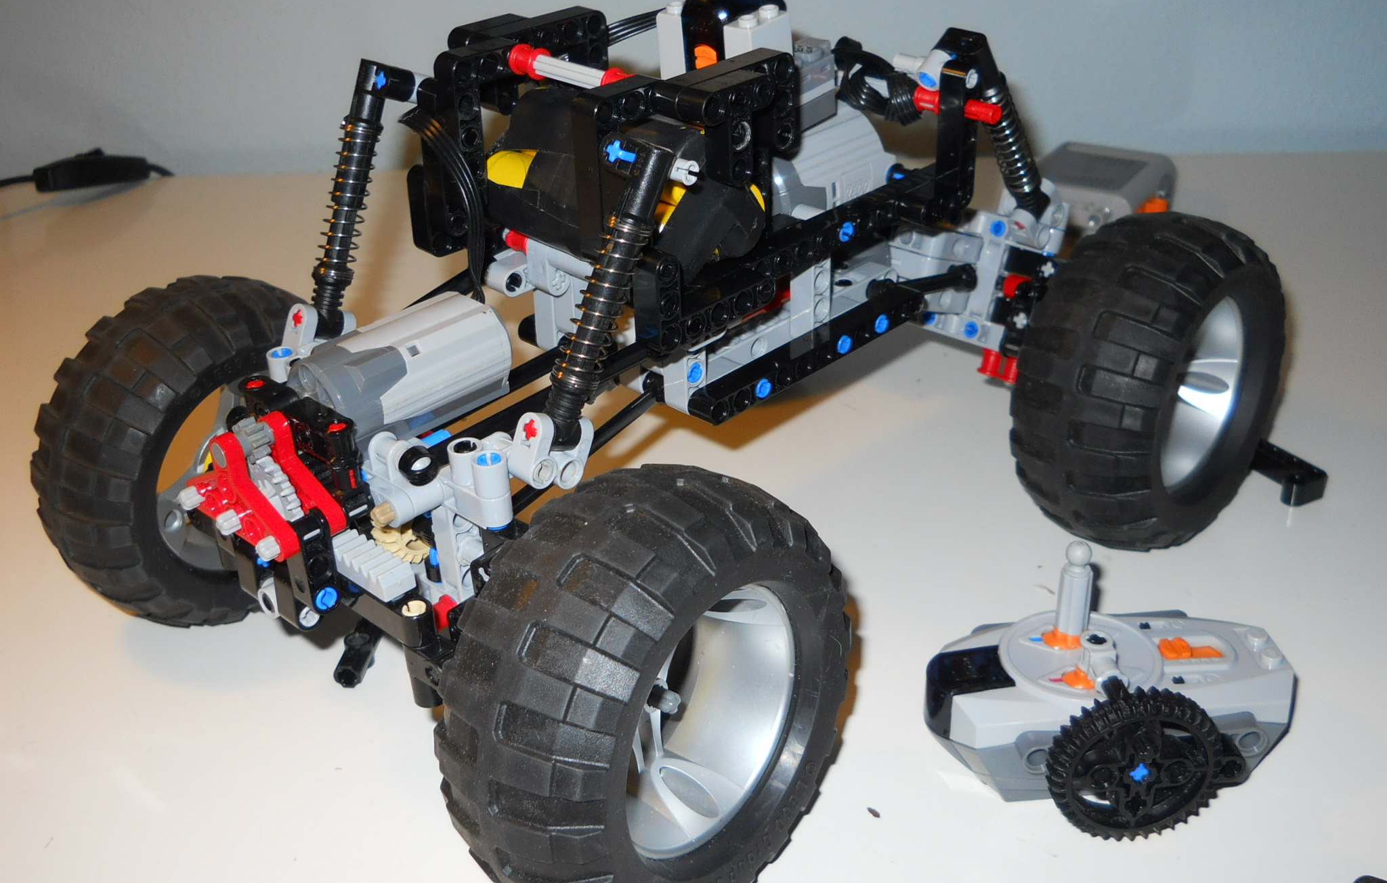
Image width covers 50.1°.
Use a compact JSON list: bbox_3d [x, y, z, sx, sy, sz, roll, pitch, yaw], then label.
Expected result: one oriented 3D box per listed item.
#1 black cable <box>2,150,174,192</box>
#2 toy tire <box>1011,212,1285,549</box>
[{"bbox_3d":[-0.324,-0.148,0.790,0.094,0.019,0.021,-8,28,-11],"label":"black cable"},{"bbox_3d":[0.130,-0.017,0.419,0.044,0.095,0.095,19,35,38],"label":"toy tire"}]

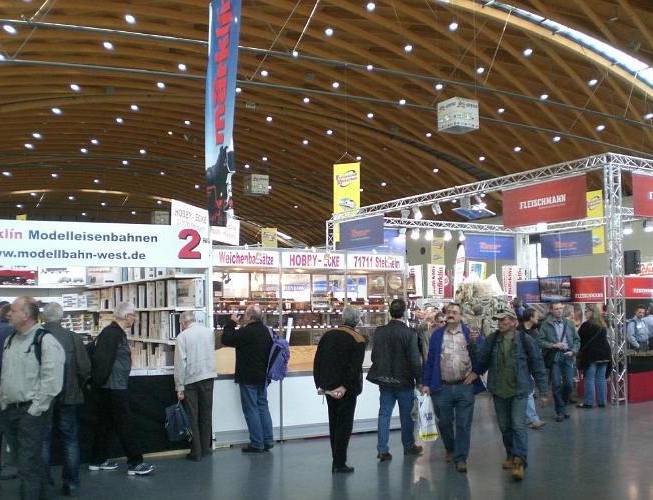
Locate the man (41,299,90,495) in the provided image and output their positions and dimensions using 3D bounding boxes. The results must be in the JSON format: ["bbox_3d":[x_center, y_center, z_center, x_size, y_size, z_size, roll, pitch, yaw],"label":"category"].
[{"bbox_3d":[-2.552,1.415,7.134,0.540,1.802,0.360,3,-5,-36],"label":"man"}]

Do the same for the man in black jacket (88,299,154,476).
[{"bbox_3d":[-2.198,1.469,7.850,0.620,1.760,0.500,2,-5,-23],"label":"man in black jacket"}]

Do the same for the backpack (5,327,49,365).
[{"bbox_3d":[-2.566,0.892,6.500,0.340,0.460,0.300,-3,-5,38],"label":"backpack"}]

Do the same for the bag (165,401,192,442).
[{"bbox_3d":[-1.704,1.992,8.430,0.260,0.430,0.150,0,-4,6],"label":"bag"}]

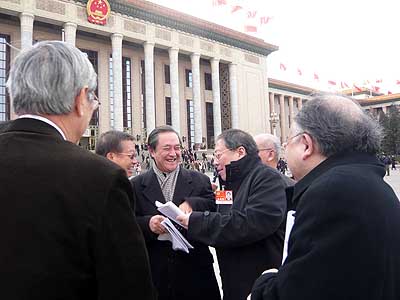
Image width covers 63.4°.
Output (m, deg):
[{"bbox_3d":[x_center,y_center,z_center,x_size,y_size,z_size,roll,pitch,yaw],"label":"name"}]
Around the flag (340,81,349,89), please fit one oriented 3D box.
[{"bbox_3d":[67.233,-30.232,150.000,3.000,2.400,0.600,-3,-2,24],"label":"flag"}]

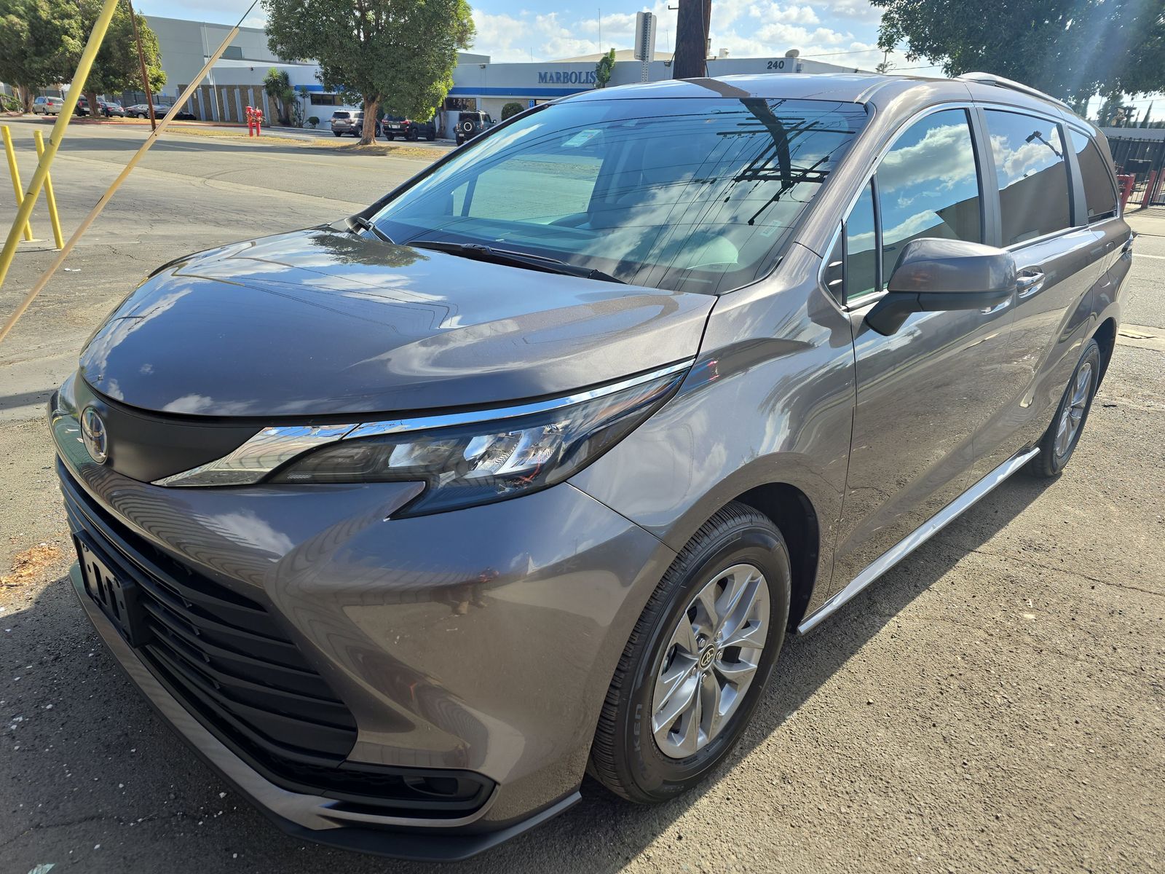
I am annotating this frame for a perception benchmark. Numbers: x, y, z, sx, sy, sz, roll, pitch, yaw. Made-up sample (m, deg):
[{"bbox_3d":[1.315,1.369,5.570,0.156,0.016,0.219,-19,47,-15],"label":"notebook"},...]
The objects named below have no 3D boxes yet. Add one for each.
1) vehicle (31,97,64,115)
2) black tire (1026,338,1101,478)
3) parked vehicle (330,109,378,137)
[{"bbox_3d":[-54.320,-33.636,78.648,5.000,1.740,1.930,19,27,36],"label":"vehicle"},{"bbox_3d":[2.387,-0.168,3.941,0.235,0.730,0.730,19,26,41],"label":"black tire"},{"bbox_3d":[-16.106,-22.283,55.012,1.920,1.800,4.800,6,22,9],"label":"parked vehicle"}]

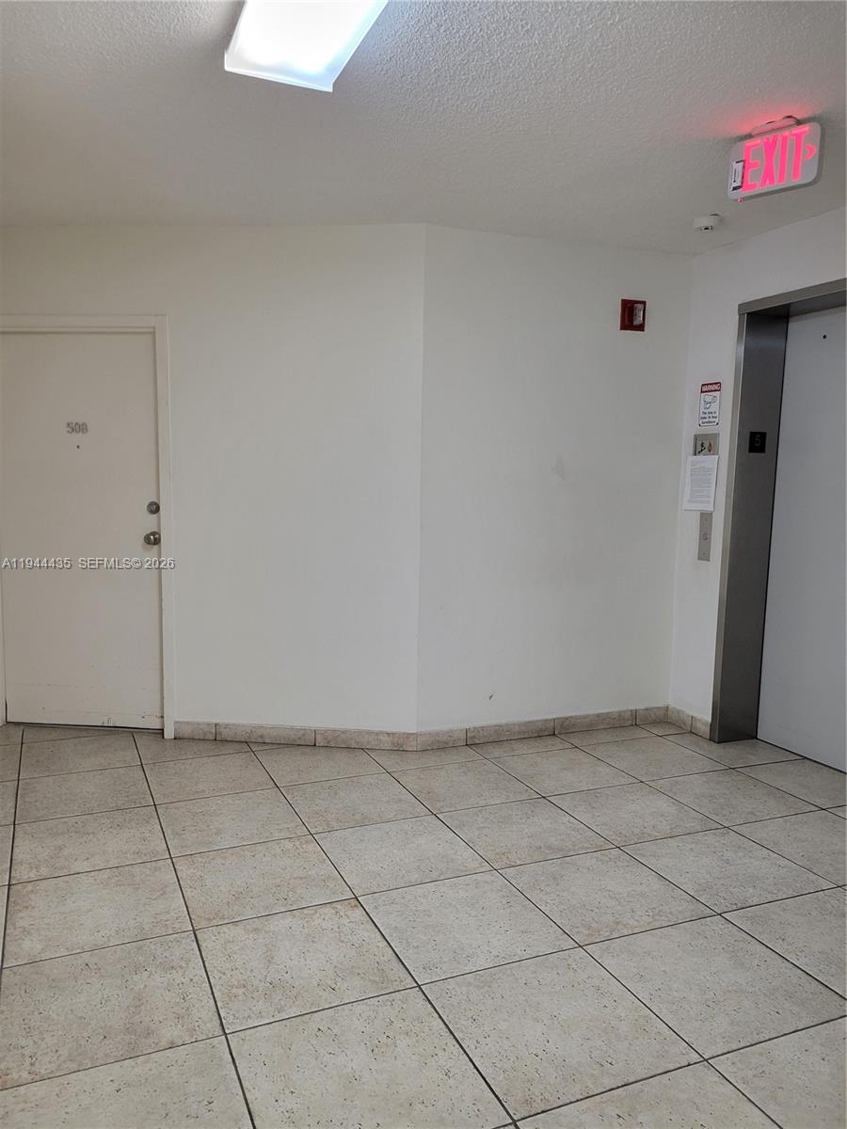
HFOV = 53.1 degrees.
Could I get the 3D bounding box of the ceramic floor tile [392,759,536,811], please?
[{"bbox_3d":[0.170,0.954,3.653,0.495,0.010,0.495,-2,7,-24],"label":"ceramic floor tile"}]

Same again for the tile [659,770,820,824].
[{"bbox_3d":[1.295,0.981,3.584,0.495,0.010,0.495,-2,7,-24],"label":"tile"}]

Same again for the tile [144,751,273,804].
[{"bbox_3d":[-0.949,0.937,3.736,0.502,0.010,0.502,-2,7,-24],"label":"tile"}]

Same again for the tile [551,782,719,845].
[{"bbox_3d":[0.832,0.994,3.390,0.495,0.010,0.495,-2,7,-24],"label":"tile"}]

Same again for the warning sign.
[{"bbox_3d":[1.449,-0.807,4.289,0.005,0.216,0.142,-2,7,-23],"label":"warning sign"}]

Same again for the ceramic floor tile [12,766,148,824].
[{"bbox_3d":[-1.418,0.954,3.546,0.504,0.010,0.504,-2,7,-24],"label":"ceramic floor tile"}]

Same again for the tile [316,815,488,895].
[{"bbox_3d":[-0.082,1.029,3.018,0.502,0.010,0.502,-2,7,-24],"label":"tile"}]

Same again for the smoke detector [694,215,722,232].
[{"bbox_3d":[1.252,-1.503,3.748,0.120,0.048,0.120,1,6,0],"label":"smoke detector"}]

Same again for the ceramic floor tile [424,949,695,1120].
[{"bbox_3d":[0.320,1.126,2.082,0.495,0.010,0.495,-2,7,-24],"label":"ceramic floor tile"}]

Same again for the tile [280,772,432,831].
[{"bbox_3d":[-0.284,0.976,3.478,0.502,0.010,0.502,-2,7,-24],"label":"tile"}]

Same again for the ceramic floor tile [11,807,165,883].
[{"bbox_3d":[-1.209,1.004,3.074,0.502,0.010,0.502,-2,7,-24],"label":"ceramic floor tile"}]

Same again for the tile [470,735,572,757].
[{"bbox_3d":[0.484,0.902,4.181,0.495,0.010,0.215,-2,7,-24],"label":"tile"}]

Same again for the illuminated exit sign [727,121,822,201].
[{"bbox_3d":[1.146,-1.311,2.749,0.050,0.202,0.290,-5,9,-44],"label":"illuminated exit sign"}]

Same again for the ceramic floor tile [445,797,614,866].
[{"bbox_3d":[0.382,1.021,3.236,0.504,0.010,0.504,-2,7,-24],"label":"ceramic floor tile"}]

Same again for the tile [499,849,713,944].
[{"bbox_3d":[0.578,1.060,2.735,0.495,0.010,0.495,-2,7,-24],"label":"tile"}]

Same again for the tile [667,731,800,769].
[{"bbox_3d":[1.547,0.928,4.298,0.453,0.010,0.504,-2,7,-24],"label":"tile"}]

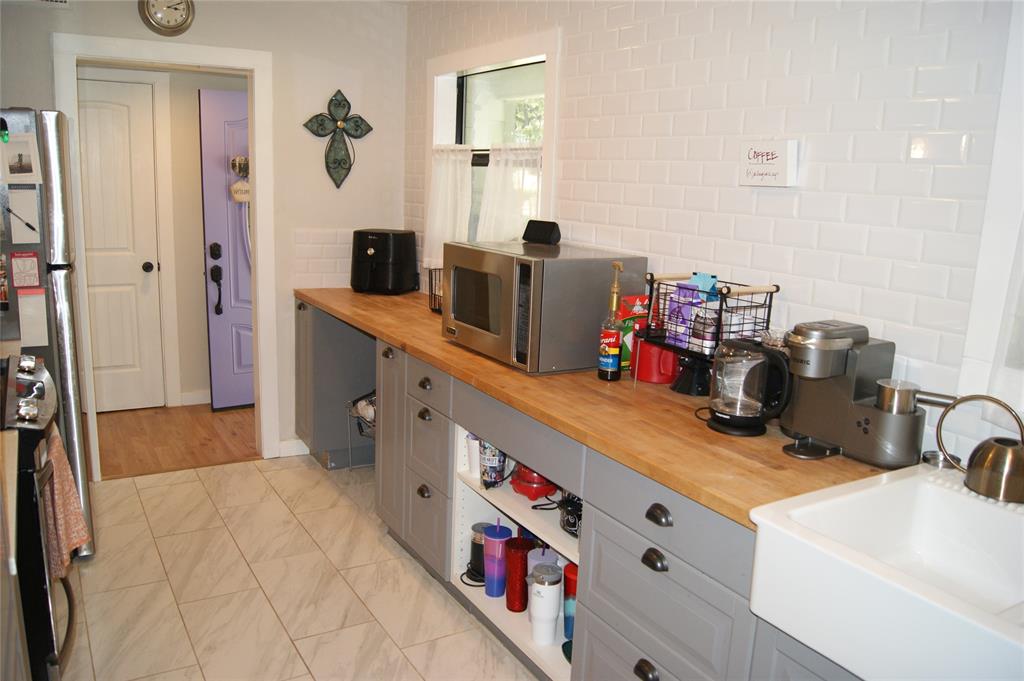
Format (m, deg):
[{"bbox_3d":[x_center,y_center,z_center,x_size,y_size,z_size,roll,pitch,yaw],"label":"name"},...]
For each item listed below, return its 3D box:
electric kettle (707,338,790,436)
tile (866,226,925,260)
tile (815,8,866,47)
[{"bbox_3d":[0.638,0.124,2.043,0.218,0.235,0.160,12,15,38],"label":"electric kettle"},{"bbox_3d":[0.982,-0.252,1.966,0.009,0.076,0.152,-7,15,-32],"label":"tile"},{"bbox_3d":[0.855,-0.815,1.997,0.009,0.075,0.150,-5,14,-31],"label":"tile"}]

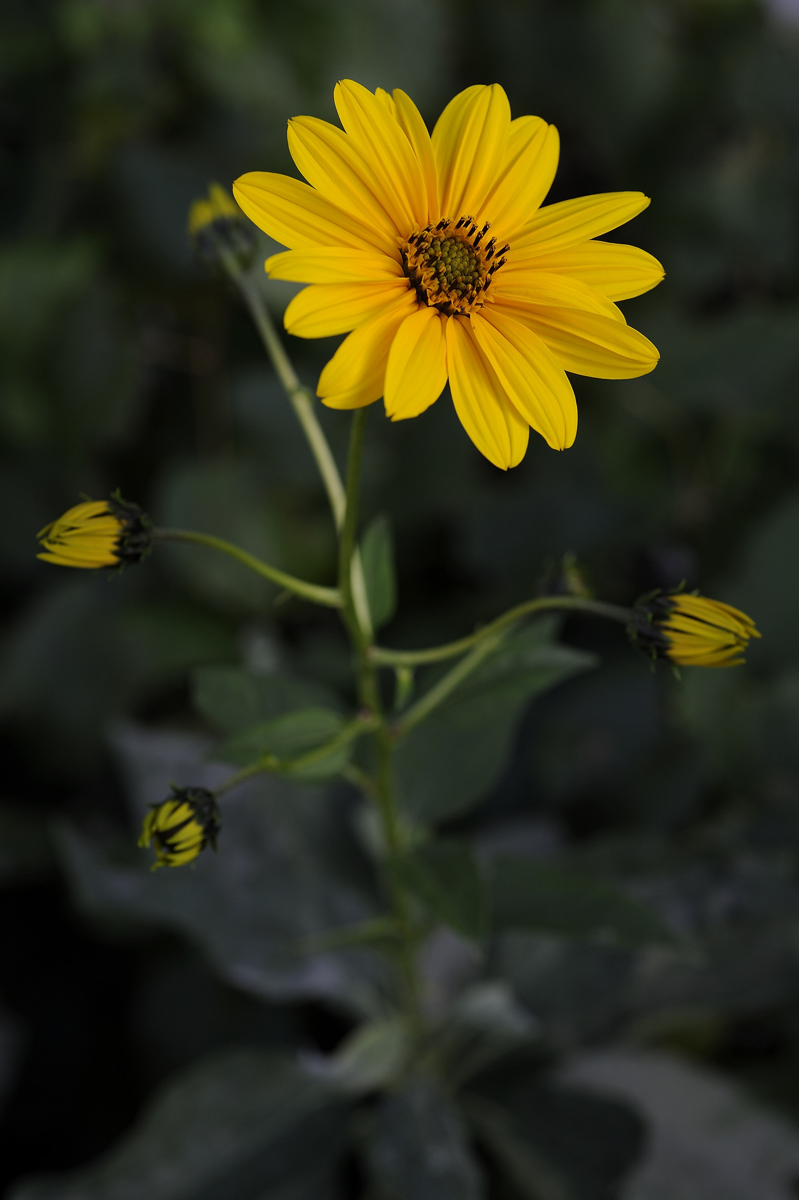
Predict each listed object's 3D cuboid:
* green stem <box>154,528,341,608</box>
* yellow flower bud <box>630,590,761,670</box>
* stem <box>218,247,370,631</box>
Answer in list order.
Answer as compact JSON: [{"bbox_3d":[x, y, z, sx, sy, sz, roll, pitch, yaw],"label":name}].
[{"bbox_3d":[-0.032,-0.007,0.395,0.045,0.007,0.006,19,0,-20],"label":"green stem"},{"bbox_3d":[0.062,0.006,0.386,0.027,0.017,0.017,5,-11,6],"label":"yellow flower bud"},{"bbox_3d":[-0.023,-0.040,0.436,0.009,0.008,0.113,-20,64,0],"label":"stem"}]

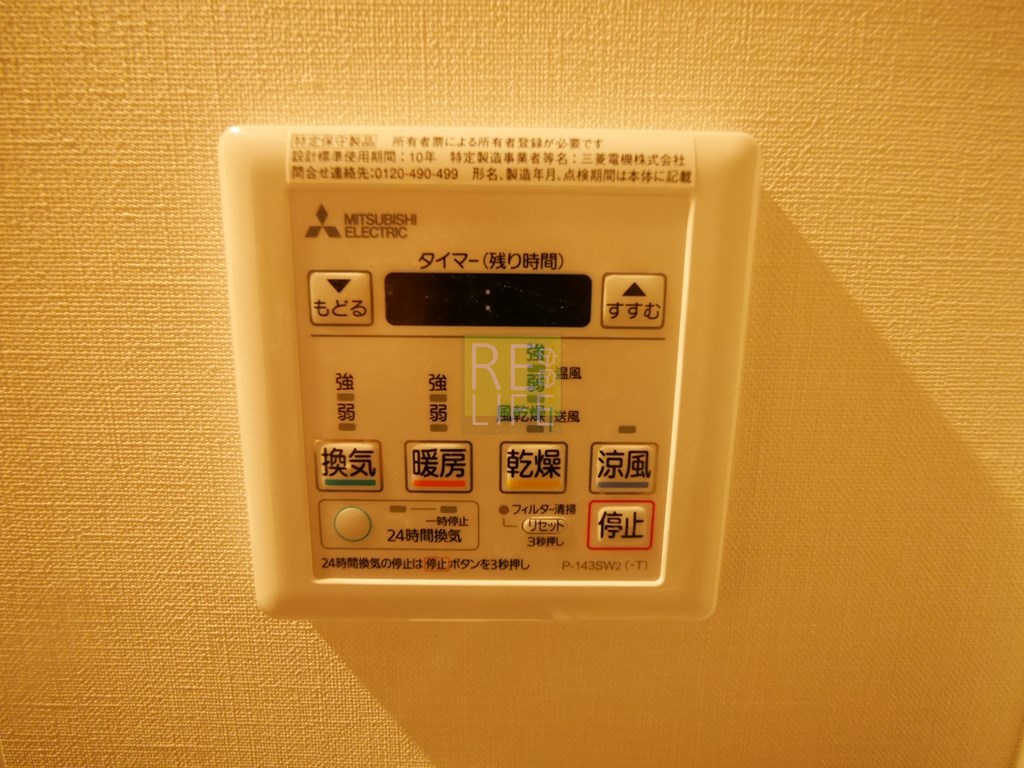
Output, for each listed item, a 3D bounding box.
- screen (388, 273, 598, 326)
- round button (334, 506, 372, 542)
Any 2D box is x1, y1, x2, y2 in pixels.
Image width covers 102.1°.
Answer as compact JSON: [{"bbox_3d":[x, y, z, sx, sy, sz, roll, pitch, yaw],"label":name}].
[{"bbox_3d":[-0.005,-0.019,0.093,0.046,0.012,0.003,1,9,0],"label":"screen"},{"bbox_3d":[-0.039,0.034,0.100,0.009,0.009,0.003,1,9,0],"label":"round button"}]

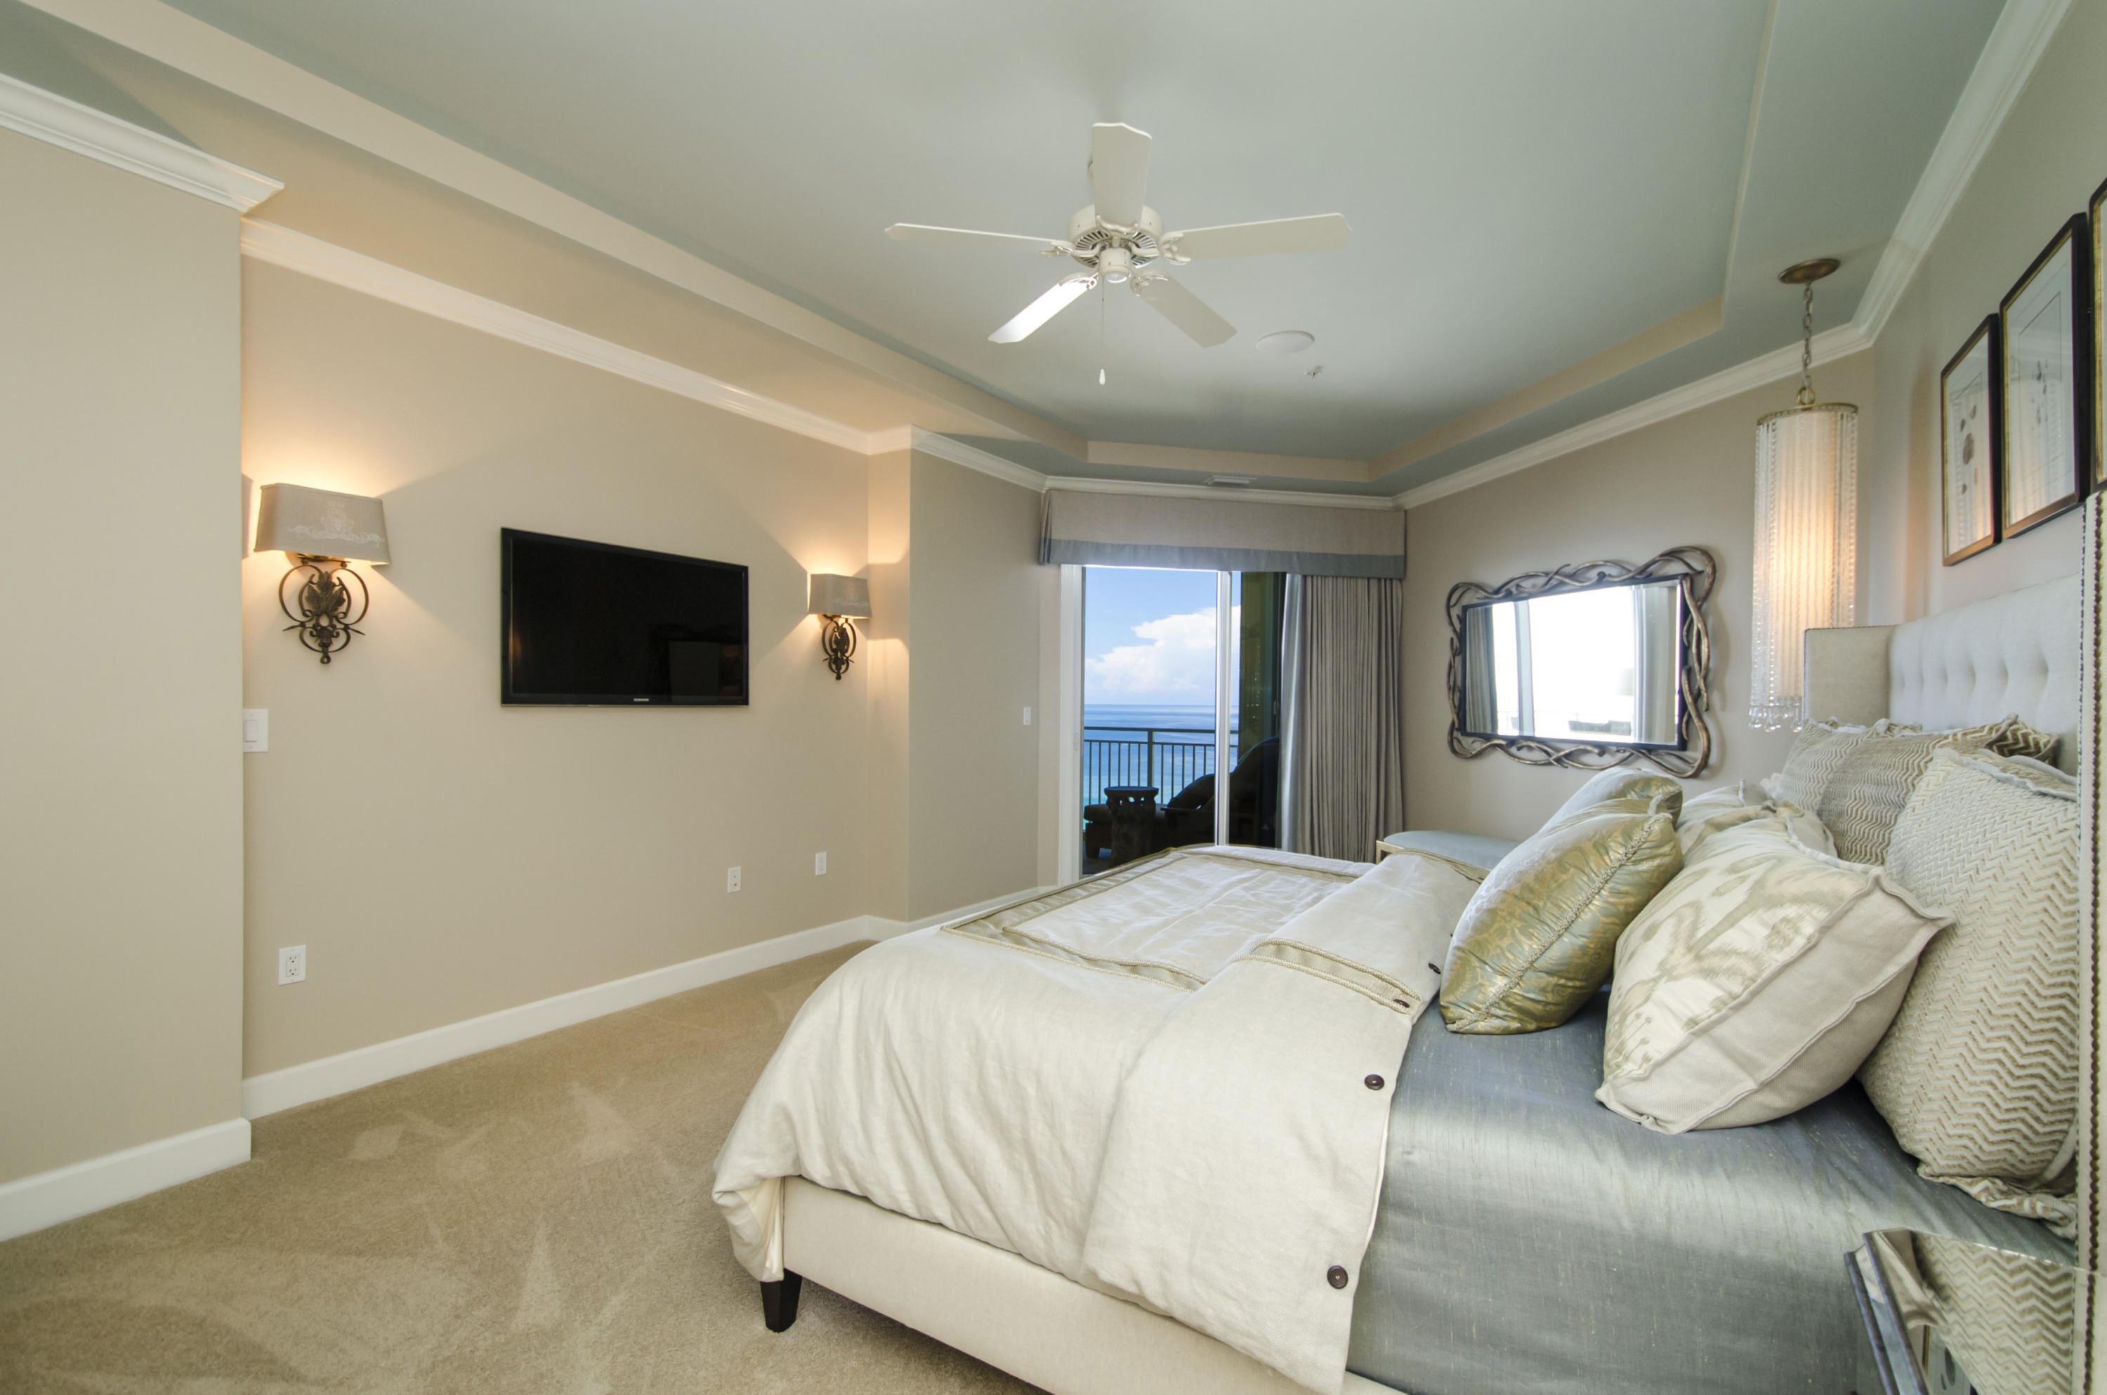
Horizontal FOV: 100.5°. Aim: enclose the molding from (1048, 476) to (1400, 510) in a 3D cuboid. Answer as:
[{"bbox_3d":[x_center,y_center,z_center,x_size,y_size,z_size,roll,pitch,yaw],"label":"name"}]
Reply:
[{"bbox_3d":[1.202,-1.363,5.920,2.602,0.092,0.068,0,0,-12],"label":"molding"}]

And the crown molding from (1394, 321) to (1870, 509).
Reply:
[{"bbox_3d":[2.754,-1.368,4.769,0.068,0.092,2.988,0,0,-12],"label":"crown molding"}]

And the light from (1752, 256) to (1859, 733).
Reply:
[{"bbox_3d":[2.547,-0.663,2.959,0.261,1.554,0.261,0,-1,35],"label":"light"}]

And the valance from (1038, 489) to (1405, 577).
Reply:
[{"bbox_3d":[1.219,-1.069,5.941,2.560,0.492,0.201,0,-1,-14],"label":"valance"}]

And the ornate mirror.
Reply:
[{"bbox_3d":[2.794,-0.159,4.859,0.070,1.077,1.777,0,-1,-14],"label":"ornate mirror"}]

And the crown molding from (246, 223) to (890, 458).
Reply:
[{"bbox_3d":[-1.734,-1.391,3.712,0.068,0.092,2.674,0,-1,34],"label":"crown molding"}]

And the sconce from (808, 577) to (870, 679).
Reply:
[{"bbox_3d":[-1.102,-0.362,4.577,0.151,0.540,0.301,0,-1,35],"label":"sconce"}]

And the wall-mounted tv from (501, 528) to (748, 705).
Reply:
[{"bbox_3d":[-1.753,-0.292,3.671,0.070,0.649,1.060,0,-1,35],"label":"wall-mounted tv"}]

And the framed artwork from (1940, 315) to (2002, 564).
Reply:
[{"bbox_3d":[2.408,-0.646,2.300,0.025,0.554,0.442,0,-1,35],"label":"framed artwork"}]

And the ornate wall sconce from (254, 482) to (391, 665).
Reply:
[{"bbox_3d":[-2.306,-0.373,2.774,0.165,0.539,0.305,0,-1,34],"label":"ornate wall sconce"}]

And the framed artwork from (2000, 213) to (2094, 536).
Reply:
[{"bbox_3d":[2.111,-0.653,1.872,0.025,0.555,0.442,0,-1,35],"label":"framed artwork"}]

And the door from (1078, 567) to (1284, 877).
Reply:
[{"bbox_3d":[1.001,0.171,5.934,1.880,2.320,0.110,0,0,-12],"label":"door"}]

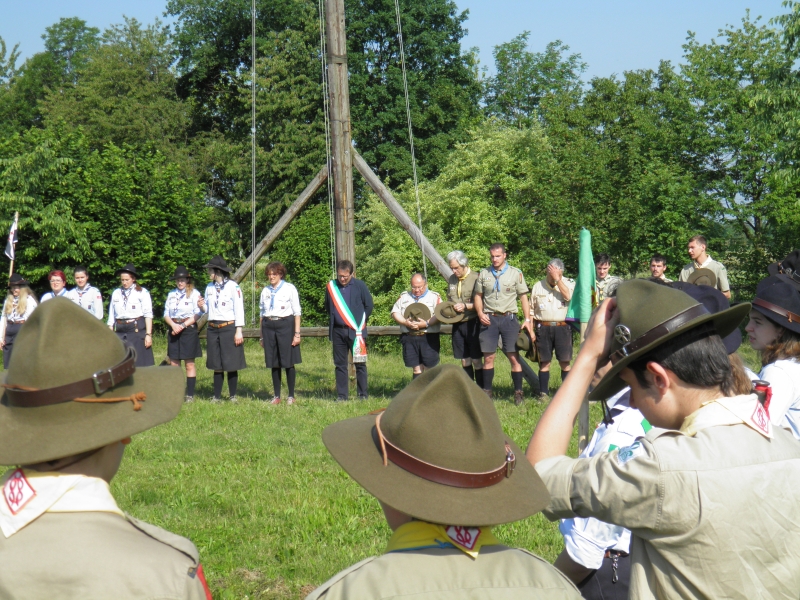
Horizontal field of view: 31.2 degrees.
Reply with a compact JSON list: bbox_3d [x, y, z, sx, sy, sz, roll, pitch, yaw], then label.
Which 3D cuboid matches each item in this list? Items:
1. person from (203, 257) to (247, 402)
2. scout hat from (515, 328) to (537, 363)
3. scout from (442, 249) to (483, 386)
[{"bbox_3d":[-2.058,0.336,16.900,0.530,1.740,0.400,1,2,25],"label":"person"},{"bbox_3d":[1.477,0.527,16.600,0.140,0.360,0.340,-10,-3,-27],"label":"scout hat"},{"bbox_3d":[0.747,0.276,16.850,0.520,1.740,0.480,1,2,30],"label":"scout"}]

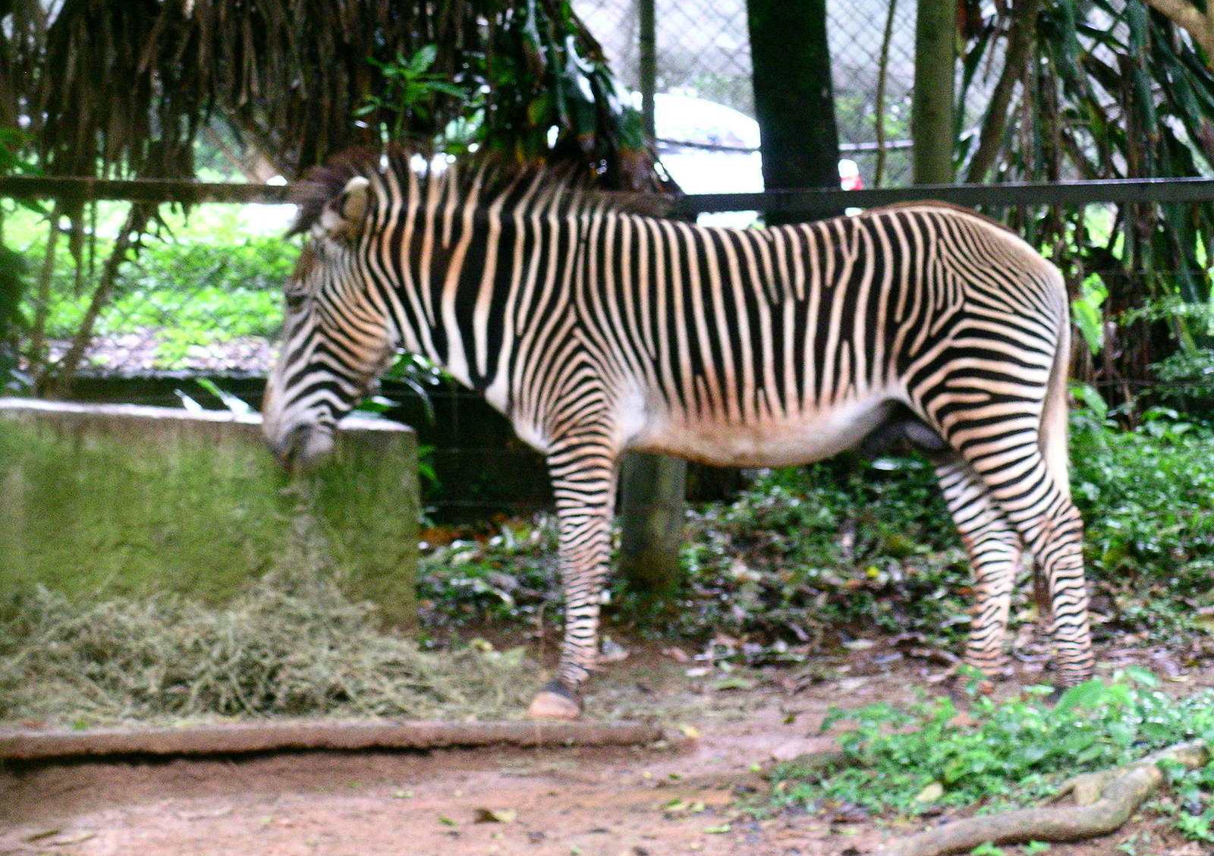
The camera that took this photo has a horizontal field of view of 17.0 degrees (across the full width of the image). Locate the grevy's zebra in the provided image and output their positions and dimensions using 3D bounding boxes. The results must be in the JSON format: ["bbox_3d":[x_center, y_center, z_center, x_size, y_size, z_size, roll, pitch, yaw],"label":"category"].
[{"bbox_3d":[0.192,0.019,10.950,2.230,1.510,0.520,0,5,0],"label":"grevy's zebra"}]

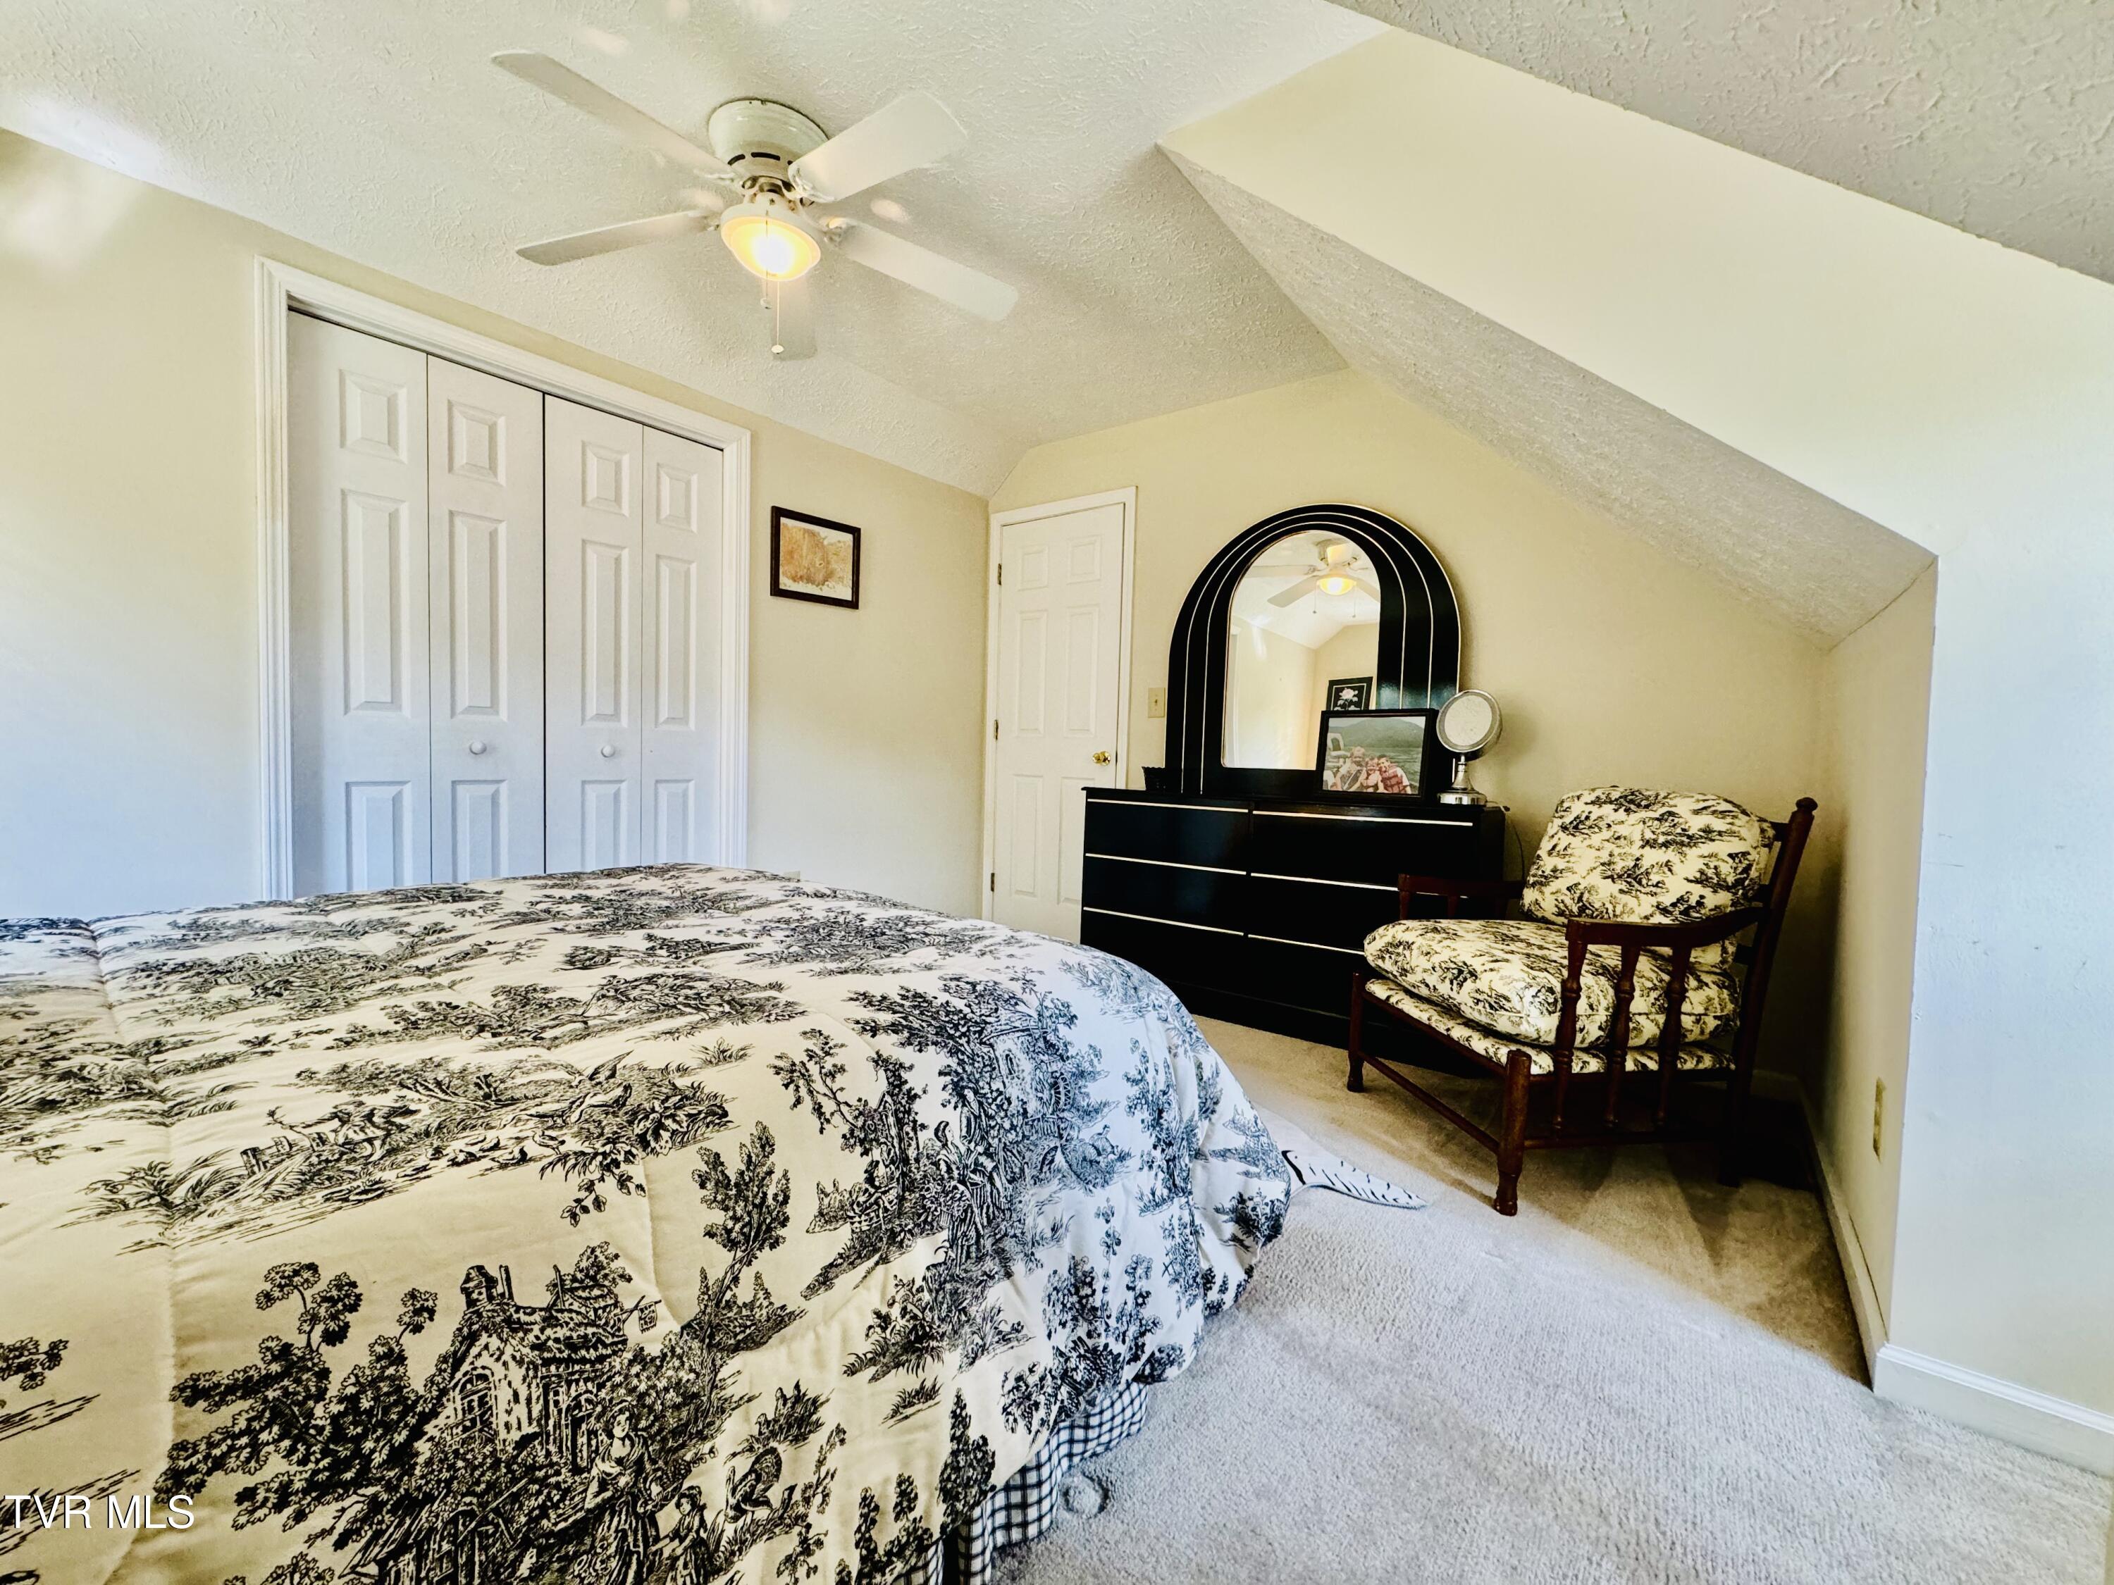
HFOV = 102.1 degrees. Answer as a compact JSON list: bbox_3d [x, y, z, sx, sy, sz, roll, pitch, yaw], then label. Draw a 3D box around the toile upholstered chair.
[{"bbox_3d":[1.292,0.433,2.186,0.800,0.885,0.710,1,2,-9],"label":"toile upholstered chair"}]

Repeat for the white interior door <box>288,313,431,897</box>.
[{"bbox_3d":[-1.888,-0.218,2.320,0.038,2.006,0.302,3,3,37],"label":"white interior door"}]

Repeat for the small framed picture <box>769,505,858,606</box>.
[{"bbox_3d":[-0.945,-0.923,3.404,0.024,0.335,0.424,3,3,37],"label":"small framed picture"}]

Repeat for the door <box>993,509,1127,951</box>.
[{"bbox_3d":[0.002,-0.258,3.998,0.706,2.035,0.040,3,3,37],"label":"door"}]

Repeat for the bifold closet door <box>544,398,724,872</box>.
[{"bbox_3d":[-1.434,-0.232,2.922,0.038,2.006,0.603,3,3,37],"label":"bifold closet door"}]

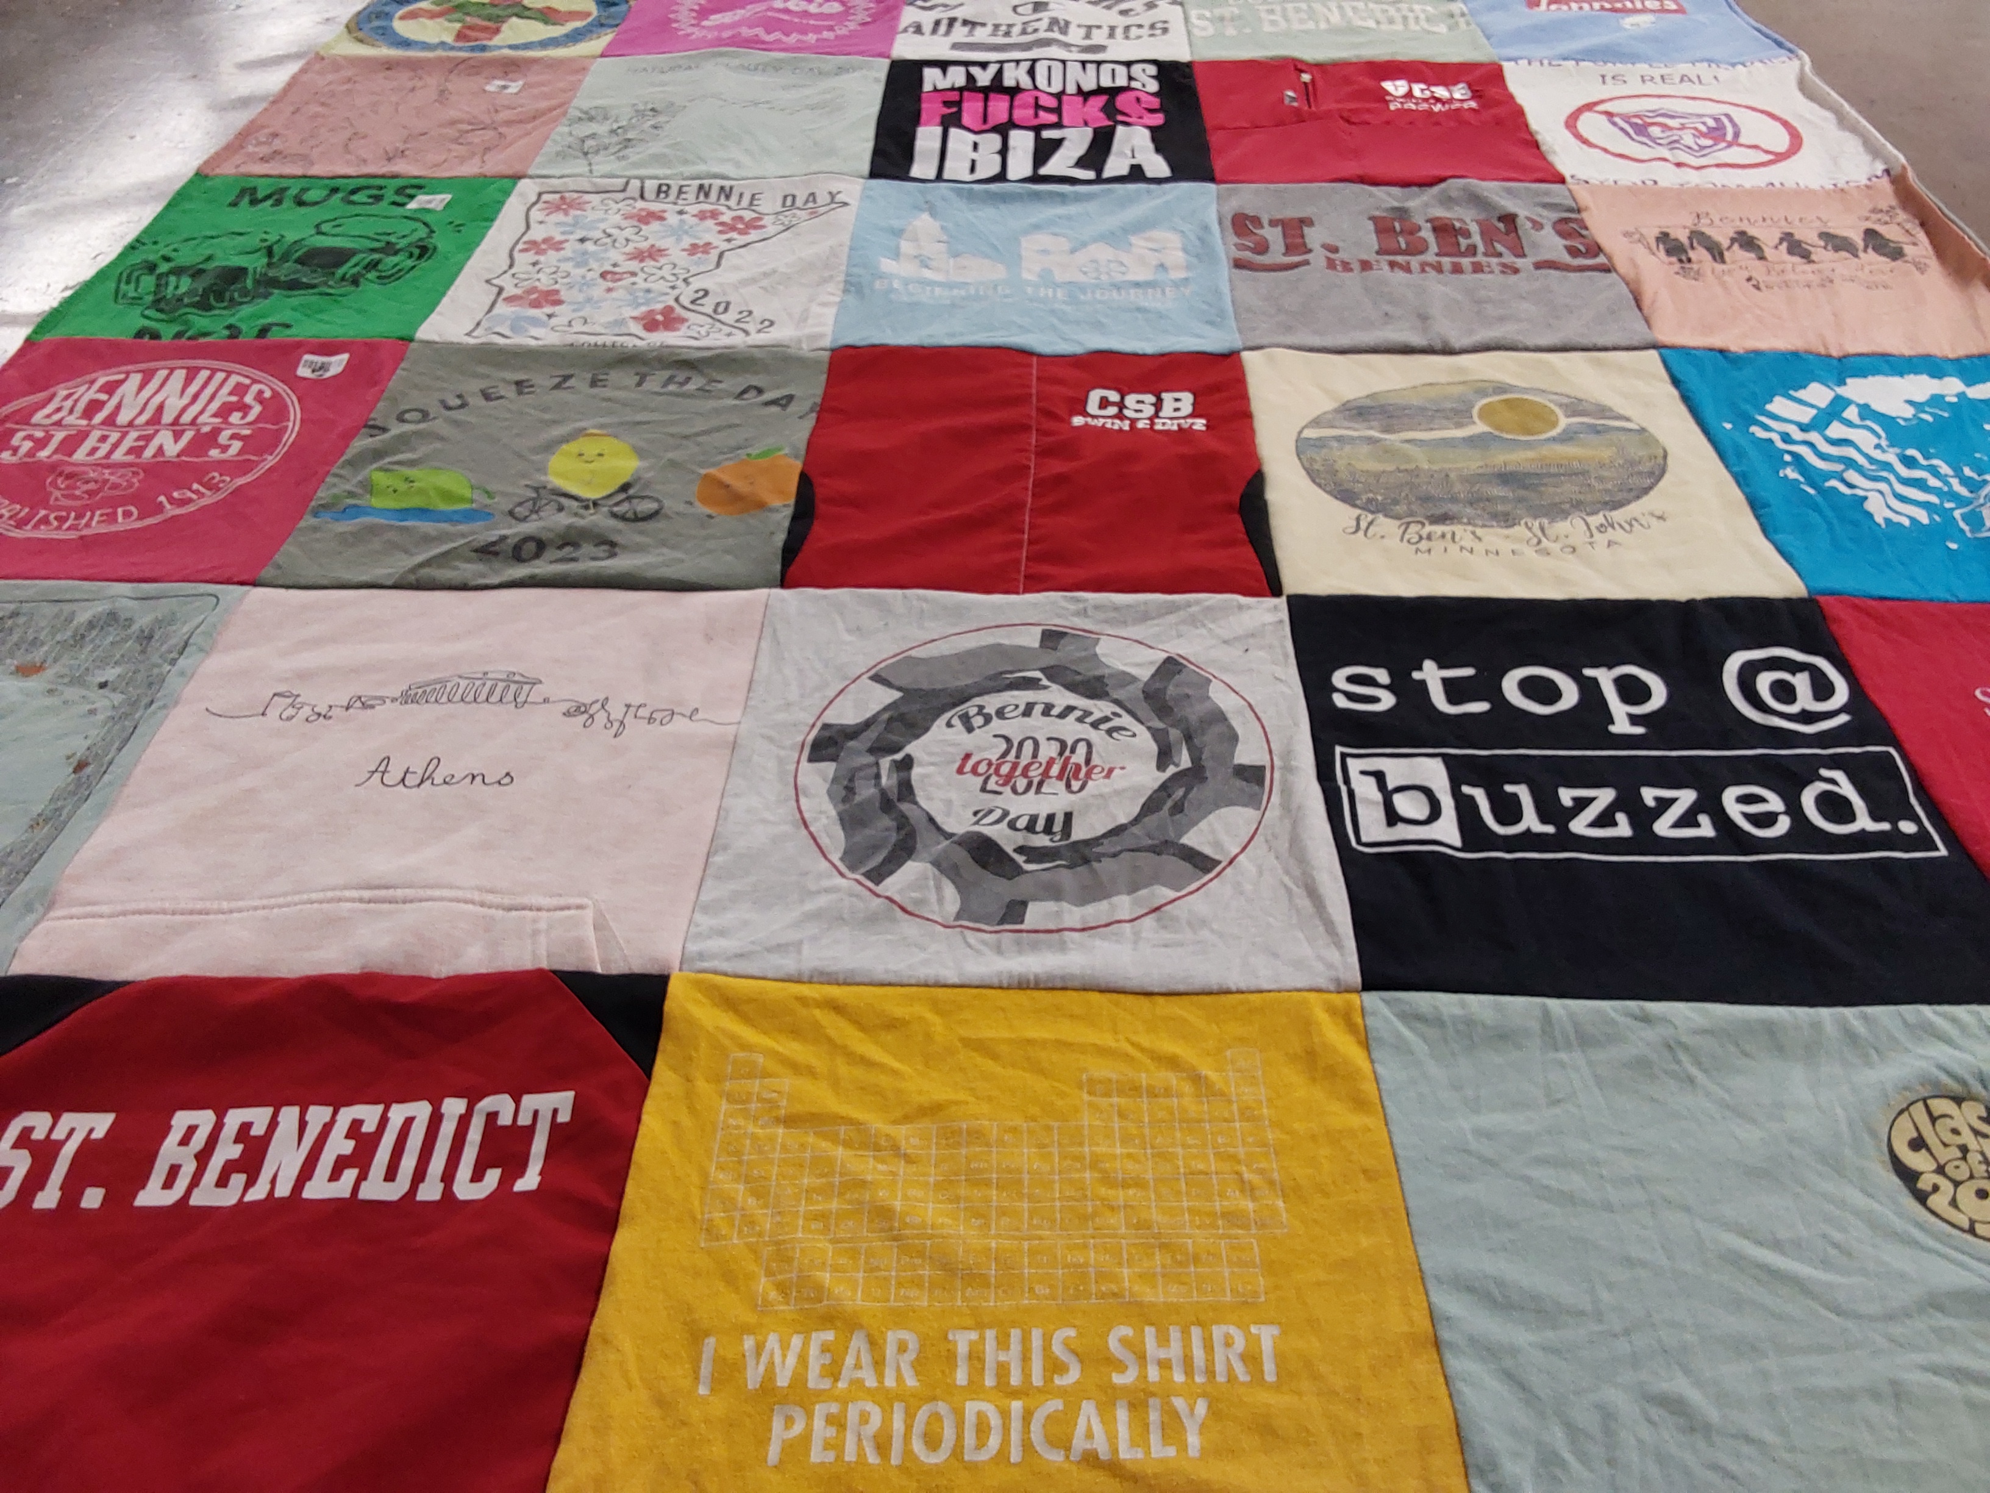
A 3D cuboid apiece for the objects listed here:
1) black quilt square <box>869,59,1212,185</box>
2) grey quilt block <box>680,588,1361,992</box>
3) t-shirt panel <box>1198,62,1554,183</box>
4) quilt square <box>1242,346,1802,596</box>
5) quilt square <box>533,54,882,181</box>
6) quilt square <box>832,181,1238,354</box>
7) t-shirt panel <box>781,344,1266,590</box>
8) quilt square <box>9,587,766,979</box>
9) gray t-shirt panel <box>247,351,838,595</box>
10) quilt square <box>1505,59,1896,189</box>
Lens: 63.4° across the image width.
[{"bbox_3d":[0.048,-0.653,1.669,0.338,0.020,0.351,1,41,2],"label":"black quilt square"},{"bbox_3d":[0.016,0.009,0.906,0.334,0.020,0.330,1,41,2],"label":"grey quilt block"},{"bbox_3d":[0.382,-0.647,1.658,0.337,0.020,0.348,1,41,2],"label":"t-shirt panel"},{"bbox_3d":[0.356,-0.204,1.147,0.334,0.020,0.338,0,41,1],"label":"quilt square"},{"bbox_3d":[-0.285,-0.660,1.681,0.335,0.020,0.354,1,41,2],"label":"quilt square"},{"bbox_3d":[0.038,-0.427,1.408,0.334,0.020,0.346,1,41,2],"label":"quilt square"},{"bbox_3d":[0.027,-0.207,1.154,0.331,0.020,0.334,1,41,2],"label":"t-shirt panel"},{"bbox_3d":[-0.315,0.005,0.914,0.334,0.020,0.332,1,41,1],"label":"quilt square"},{"bbox_3d":[-0.305,-0.212,1.164,0.339,0.020,0.337,1,41,2],"label":"gray t-shirt panel"},{"bbox_3d":[0.714,-0.640,1.646,0.334,0.020,0.345,2,41,3],"label":"quilt square"}]

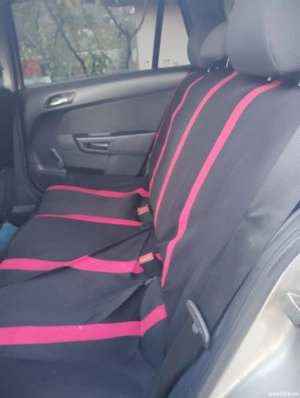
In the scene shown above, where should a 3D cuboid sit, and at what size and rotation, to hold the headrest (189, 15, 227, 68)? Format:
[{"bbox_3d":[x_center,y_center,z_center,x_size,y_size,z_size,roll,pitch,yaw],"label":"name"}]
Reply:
[{"bbox_3d":[0.219,-0.598,1.237,0.115,0.180,0.260,6,23,-5],"label":"headrest"}]

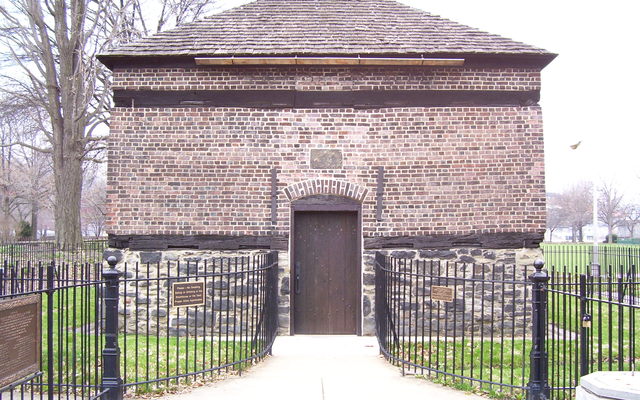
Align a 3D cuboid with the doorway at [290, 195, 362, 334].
[{"bbox_3d":[0.105,1.052,10.312,1.164,2.255,0.300,0,-3,0],"label":"doorway"}]

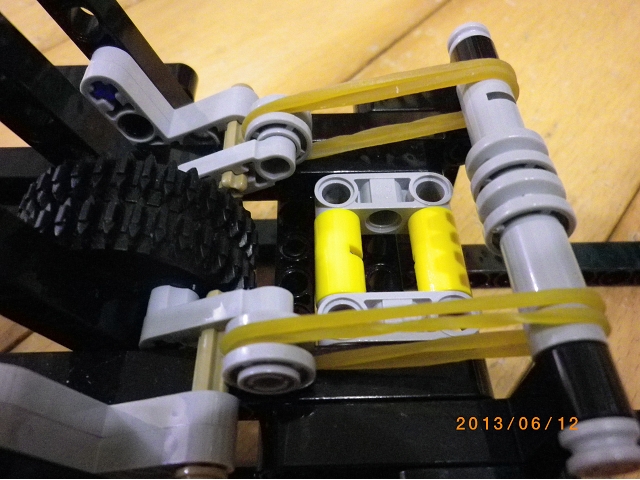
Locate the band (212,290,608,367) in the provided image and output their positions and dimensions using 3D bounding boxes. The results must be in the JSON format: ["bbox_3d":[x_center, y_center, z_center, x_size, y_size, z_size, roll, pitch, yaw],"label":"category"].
[{"bbox_3d":[0.010,0.012,0.061,0.045,0.012,0.004,-7,54,9],"label":"band"}]

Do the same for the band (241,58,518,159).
[{"bbox_3d":[0.009,-0.021,0.086,0.045,0.012,0.004,-8,54,12],"label":"band"}]

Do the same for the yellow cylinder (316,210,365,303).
[{"bbox_3d":[0.003,0.004,0.083,0.008,0.008,0.016,-1,54,-1],"label":"yellow cylinder"}]

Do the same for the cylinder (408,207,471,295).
[{"bbox_3d":[0.019,0.004,0.083,0.008,0.008,0.016,-1,54,-1],"label":"cylinder"}]

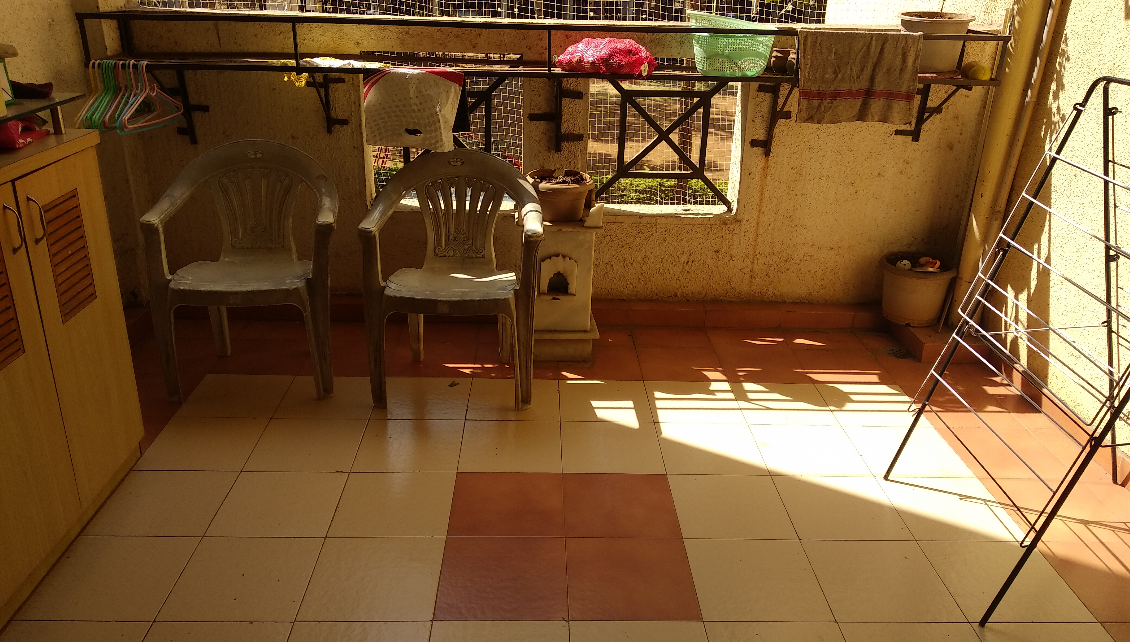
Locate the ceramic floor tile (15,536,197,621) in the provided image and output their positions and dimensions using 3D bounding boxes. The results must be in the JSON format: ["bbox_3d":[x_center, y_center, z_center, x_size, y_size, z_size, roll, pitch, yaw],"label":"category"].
[{"bbox_3d":[-1.054,0.599,1.993,0.300,0.010,0.298,1,23,-2],"label":"ceramic floor tile"}]

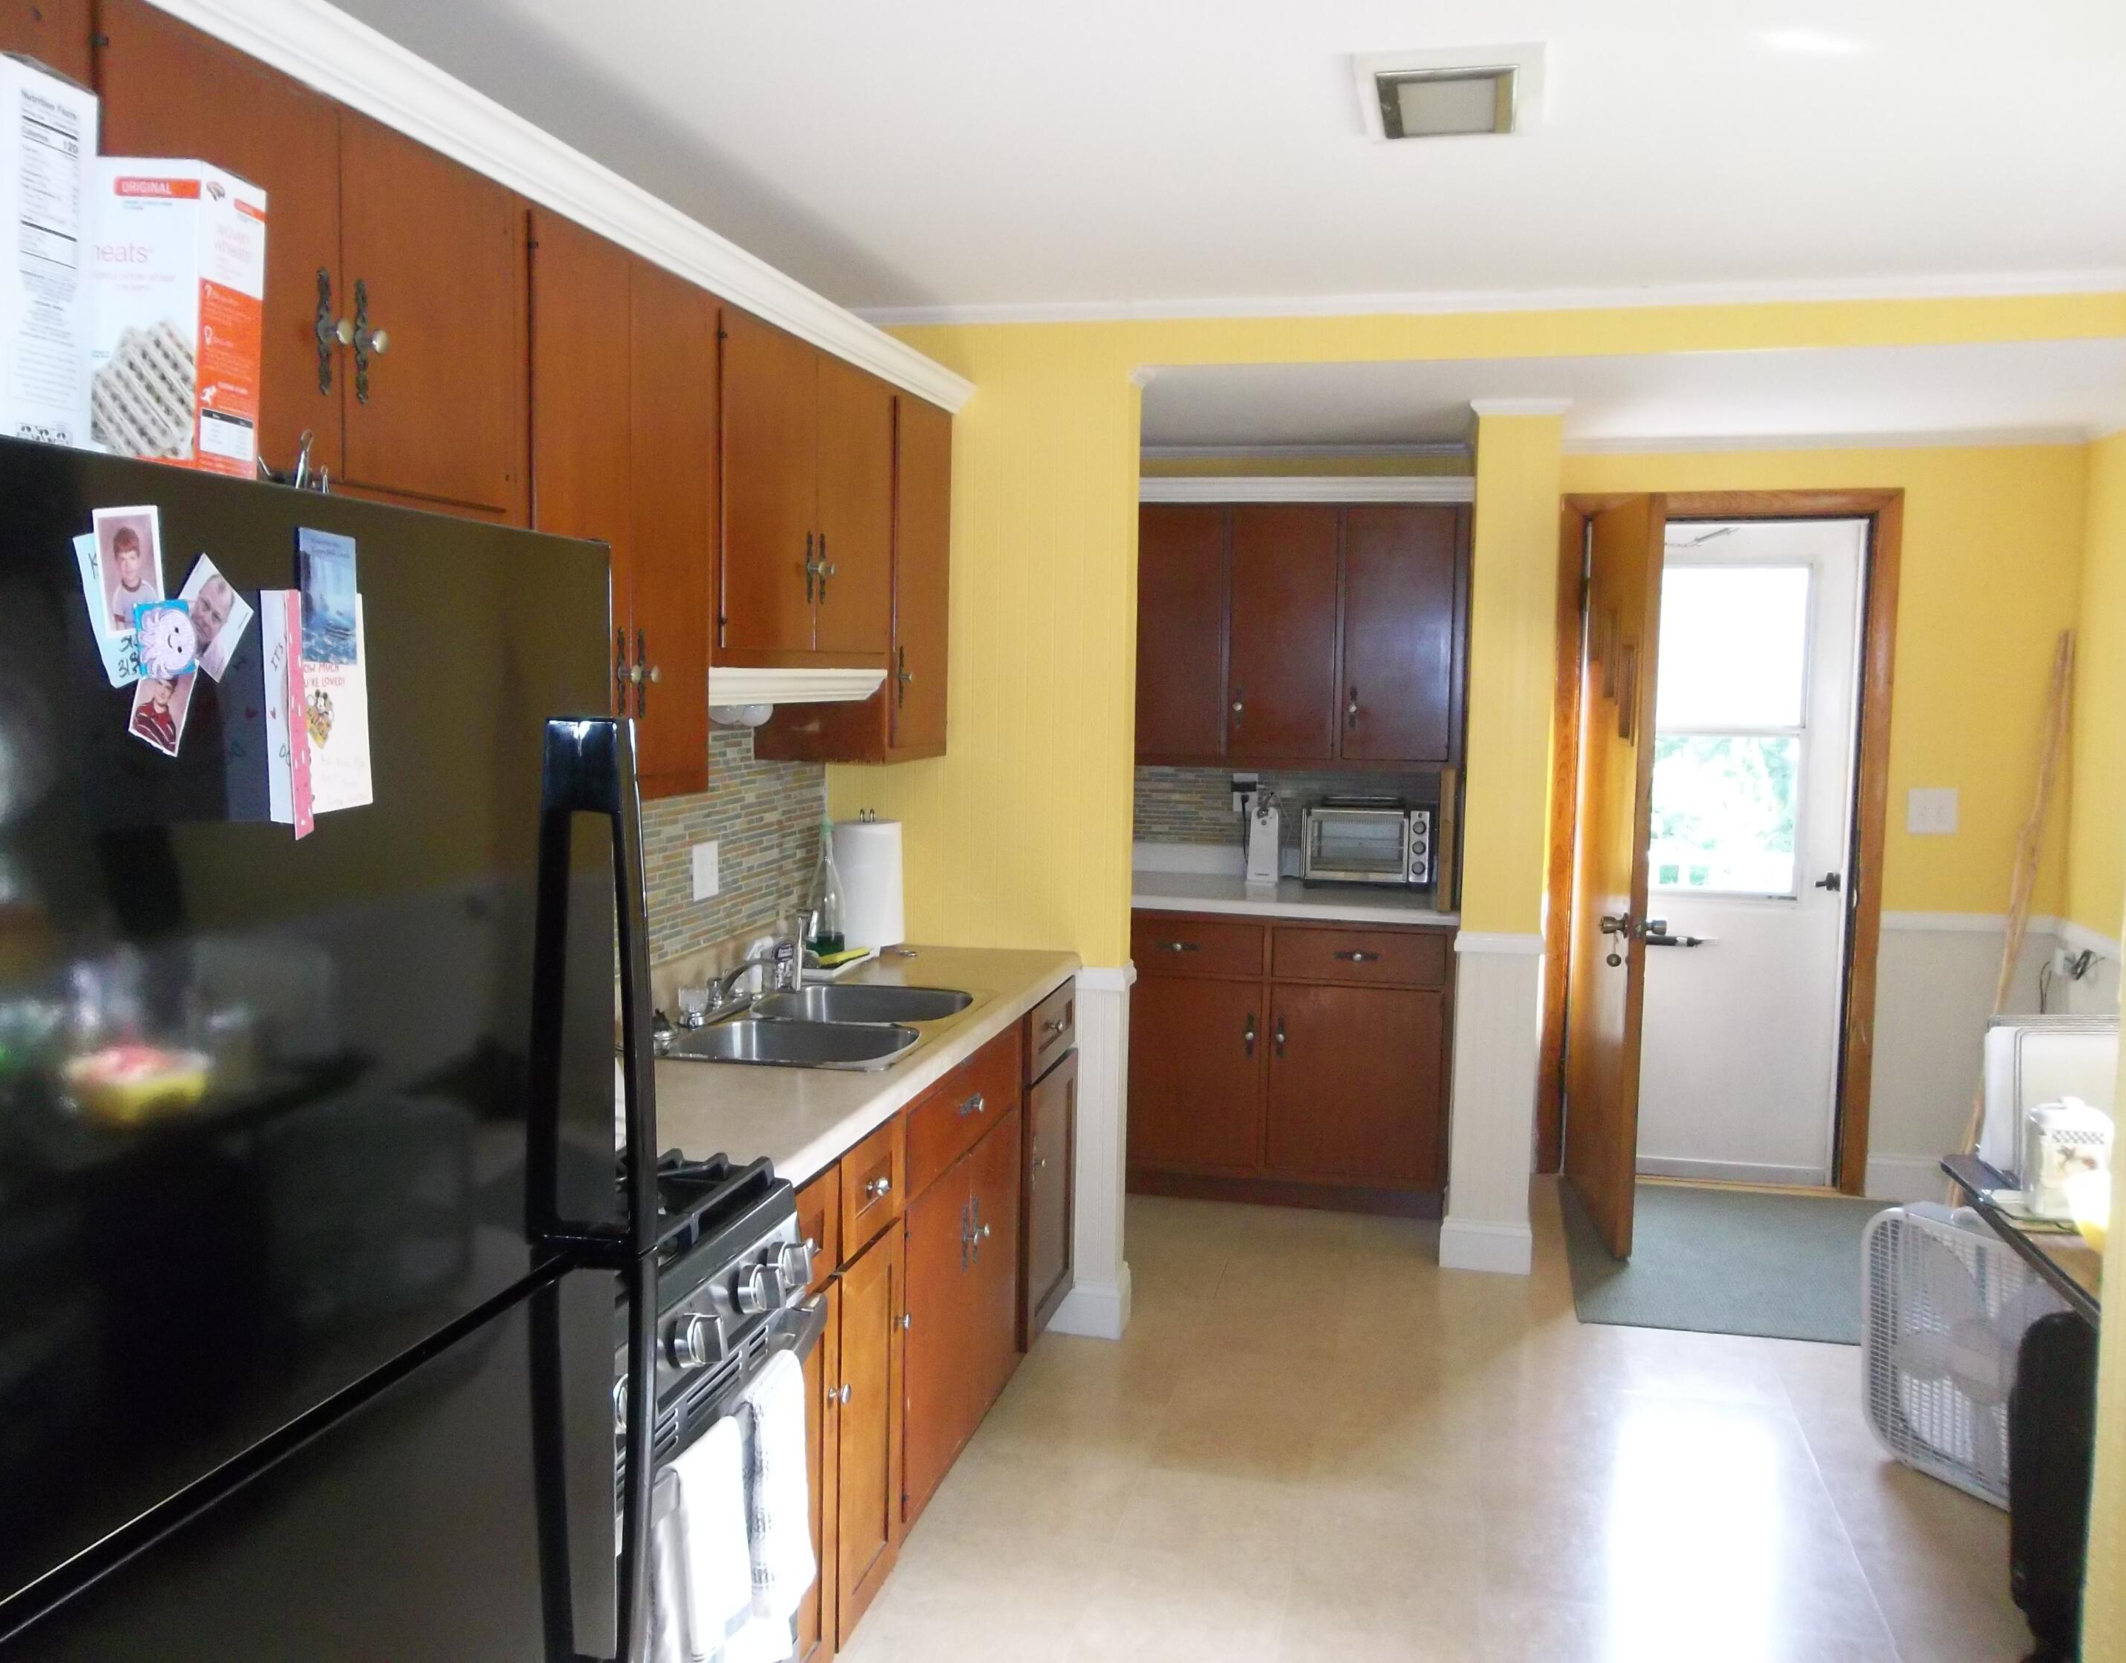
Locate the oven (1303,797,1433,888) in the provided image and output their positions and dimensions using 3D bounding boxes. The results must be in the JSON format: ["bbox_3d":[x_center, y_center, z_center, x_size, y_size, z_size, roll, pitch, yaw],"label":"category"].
[{"bbox_3d":[0.955,0.037,5.427,0.389,0.275,0.265,2,5,12],"label":"oven"}]

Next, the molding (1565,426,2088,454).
[{"bbox_3d":[2.230,-1.162,5.149,1.500,0.050,0.038,2,5,13],"label":"molding"}]

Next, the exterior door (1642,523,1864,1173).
[{"bbox_3d":[1.985,0.070,5.329,0.822,2.010,0.045,2,6,13],"label":"exterior door"}]

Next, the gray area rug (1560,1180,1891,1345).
[{"bbox_3d":[1.972,1.171,4.750,1.140,0.012,1.275,2,5,12],"label":"gray area rug"}]

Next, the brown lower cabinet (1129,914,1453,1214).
[{"bbox_3d":[0.644,0.637,5.261,1.063,0.863,0.620,2,6,13],"label":"brown lower cabinet"}]

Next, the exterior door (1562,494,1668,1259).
[{"bbox_3d":[1.597,0.105,5.030,0.046,2.050,0.760,1,5,6],"label":"exterior door"}]

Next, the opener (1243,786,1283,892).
[{"bbox_3d":[0.635,0.029,5.429,0.095,0.280,0.120,2,5,12],"label":"opener"}]

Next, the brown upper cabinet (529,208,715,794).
[{"bbox_3d":[-0.770,-0.438,2.535,0.306,0.783,0.557,2,5,12],"label":"brown upper cabinet"}]

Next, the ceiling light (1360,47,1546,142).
[{"bbox_3d":[0.538,-1.021,2.385,0.242,0.050,0.390,2,5,13],"label":"ceiling light"}]

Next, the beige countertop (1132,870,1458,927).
[{"bbox_3d":[0.649,0.195,5.207,1.068,0.037,0.643,2,6,13],"label":"beige countertop"}]

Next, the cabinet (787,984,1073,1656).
[{"bbox_3d":[-0.473,0.813,3.190,0.610,0.875,1.863,2,6,13],"label":"cabinet"}]

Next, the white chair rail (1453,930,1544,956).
[{"bbox_3d":[1.147,0.295,4.546,0.228,0.052,0.032,2,5,12],"label":"white chair rail"}]

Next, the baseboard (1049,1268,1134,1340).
[{"bbox_3d":[0.065,1.128,4.180,0.182,0.135,0.160,2,5,12],"label":"baseboard"}]

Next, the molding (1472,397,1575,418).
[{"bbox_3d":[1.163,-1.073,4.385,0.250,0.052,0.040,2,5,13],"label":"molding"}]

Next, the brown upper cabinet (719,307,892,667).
[{"bbox_3d":[-0.608,-0.595,3.244,0.306,0.580,0.884,2,5,12],"label":"brown upper cabinet"}]

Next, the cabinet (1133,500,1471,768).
[{"bbox_3d":[0.694,-0.596,5.293,1.065,0.781,0.315,2,6,13],"label":"cabinet"}]

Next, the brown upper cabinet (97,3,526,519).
[{"bbox_3d":[-0.902,-0.564,1.884,0.305,0.440,0.720,2,5,13],"label":"brown upper cabinet"}]

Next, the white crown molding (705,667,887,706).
[{"bbox_3d":[-0.482,-0.262,3.142,0.048,0.065,0.878,2,6,13],"label":"white crown molding"}]

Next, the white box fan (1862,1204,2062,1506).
[{"bbox_3d":[1.806,1.016,3.322,0.110,0.515,0.530,-2,6,-28],"label":"white box fan"}]

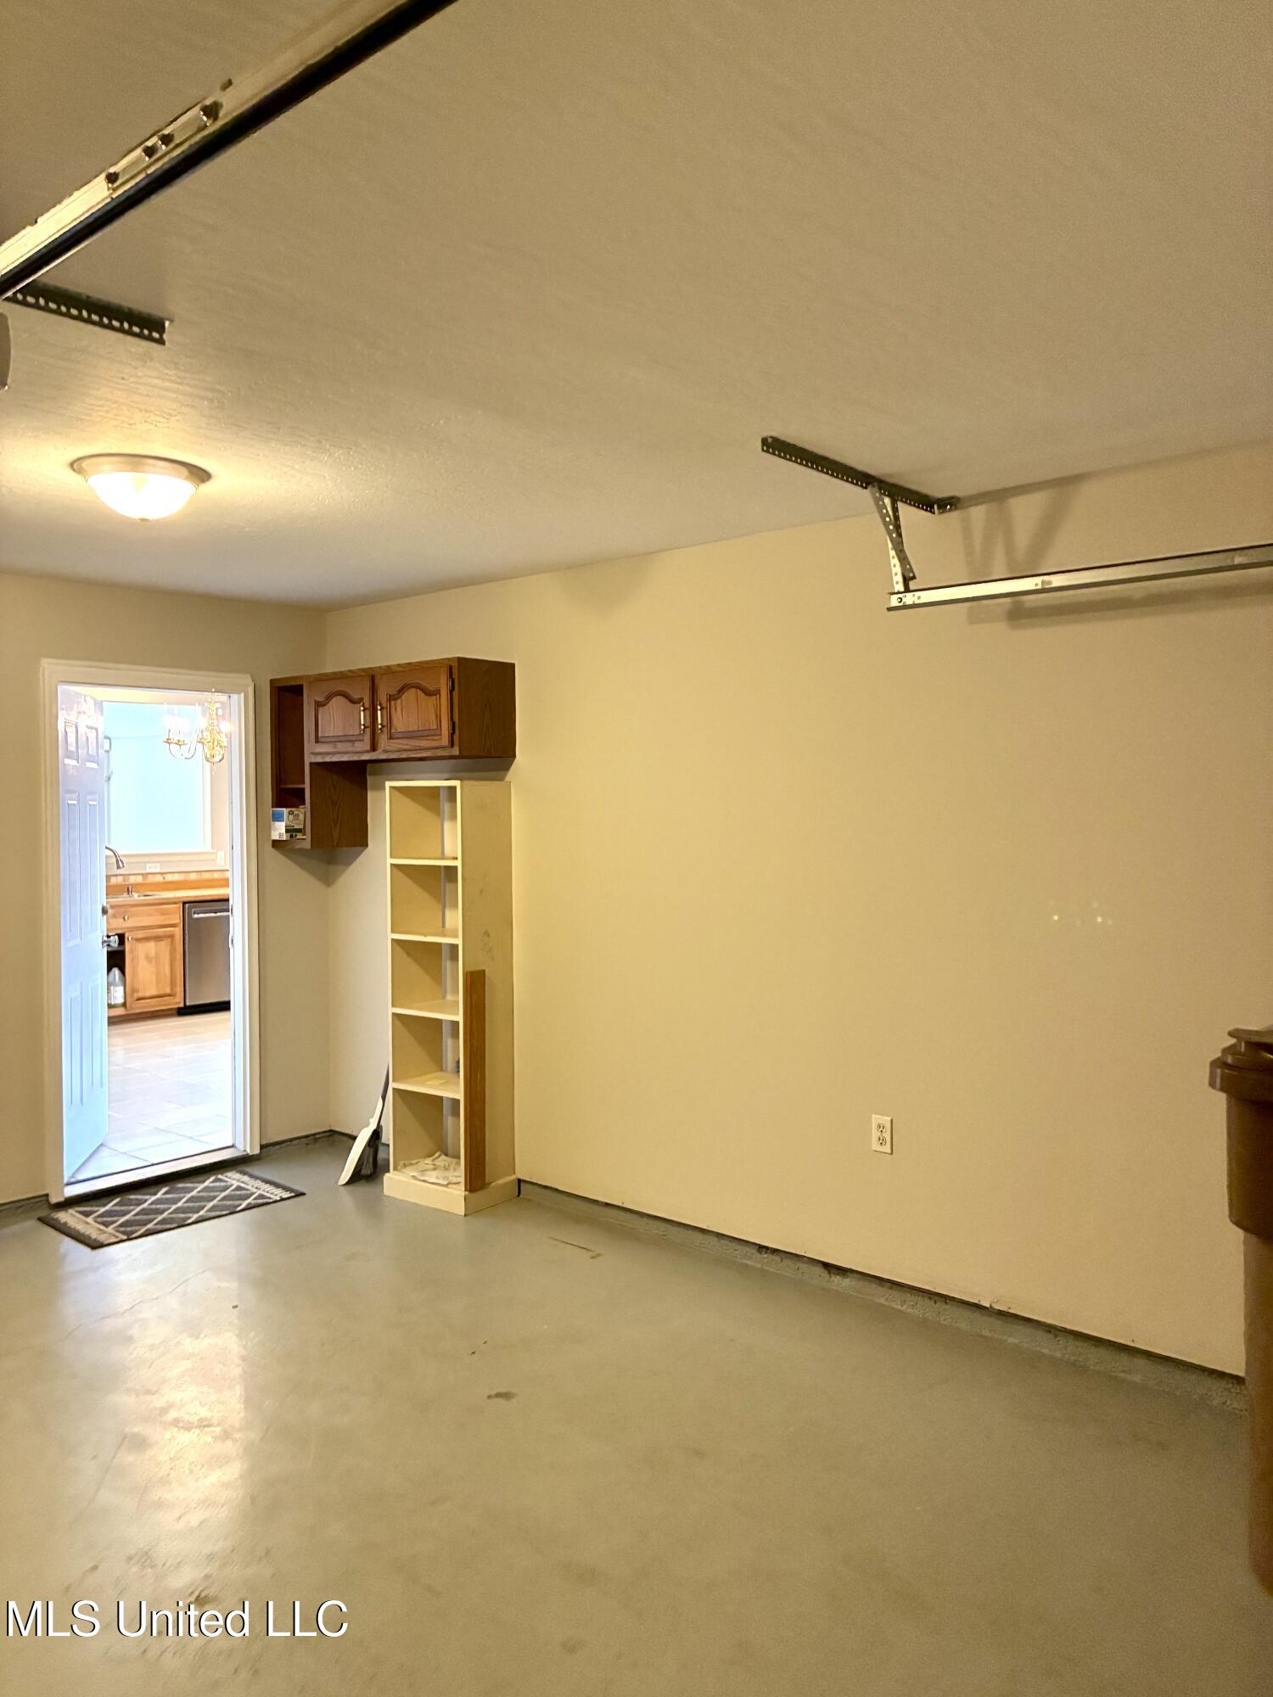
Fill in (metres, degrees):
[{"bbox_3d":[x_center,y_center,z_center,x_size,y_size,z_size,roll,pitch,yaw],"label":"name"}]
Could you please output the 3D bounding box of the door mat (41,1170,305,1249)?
[{"bbox_3d":[-1.851,1.429,5.111,0.507,0.012,0.875,1,2,41],"label":"door mat"}]

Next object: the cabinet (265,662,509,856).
[{"bbox_3d":[-1.079,-0.377,5.494,1.295,0.764,0.318,1,2,41],"label":"cabinet"}]

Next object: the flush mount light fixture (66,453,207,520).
[{"bbox_3d":[-1.350,-0.967,3.482,0.362,0.138,0.362,0,2,0],"label":"flush mount light fixture"}]

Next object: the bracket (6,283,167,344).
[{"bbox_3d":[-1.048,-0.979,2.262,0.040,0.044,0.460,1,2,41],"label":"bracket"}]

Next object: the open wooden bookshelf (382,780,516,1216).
[{"bbox_3d":[-0.748,0.578,5.204,0.463,1.695,0.332,1,2,41],"label":"open wooden bookshelf"}]

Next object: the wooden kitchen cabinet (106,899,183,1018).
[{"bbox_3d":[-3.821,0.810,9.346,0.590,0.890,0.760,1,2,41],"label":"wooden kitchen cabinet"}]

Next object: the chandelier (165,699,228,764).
[{"bbox_3d":[-2.542,-0.715,7.600,0.550,0.440,0.550,1,2,41],"label":"chandelier"}]

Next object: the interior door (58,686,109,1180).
[{"bbox_3d":[-2.461,0.342,5.580,0.050,2.025,0.813,-1,2,-8],"label":"interior door"}]

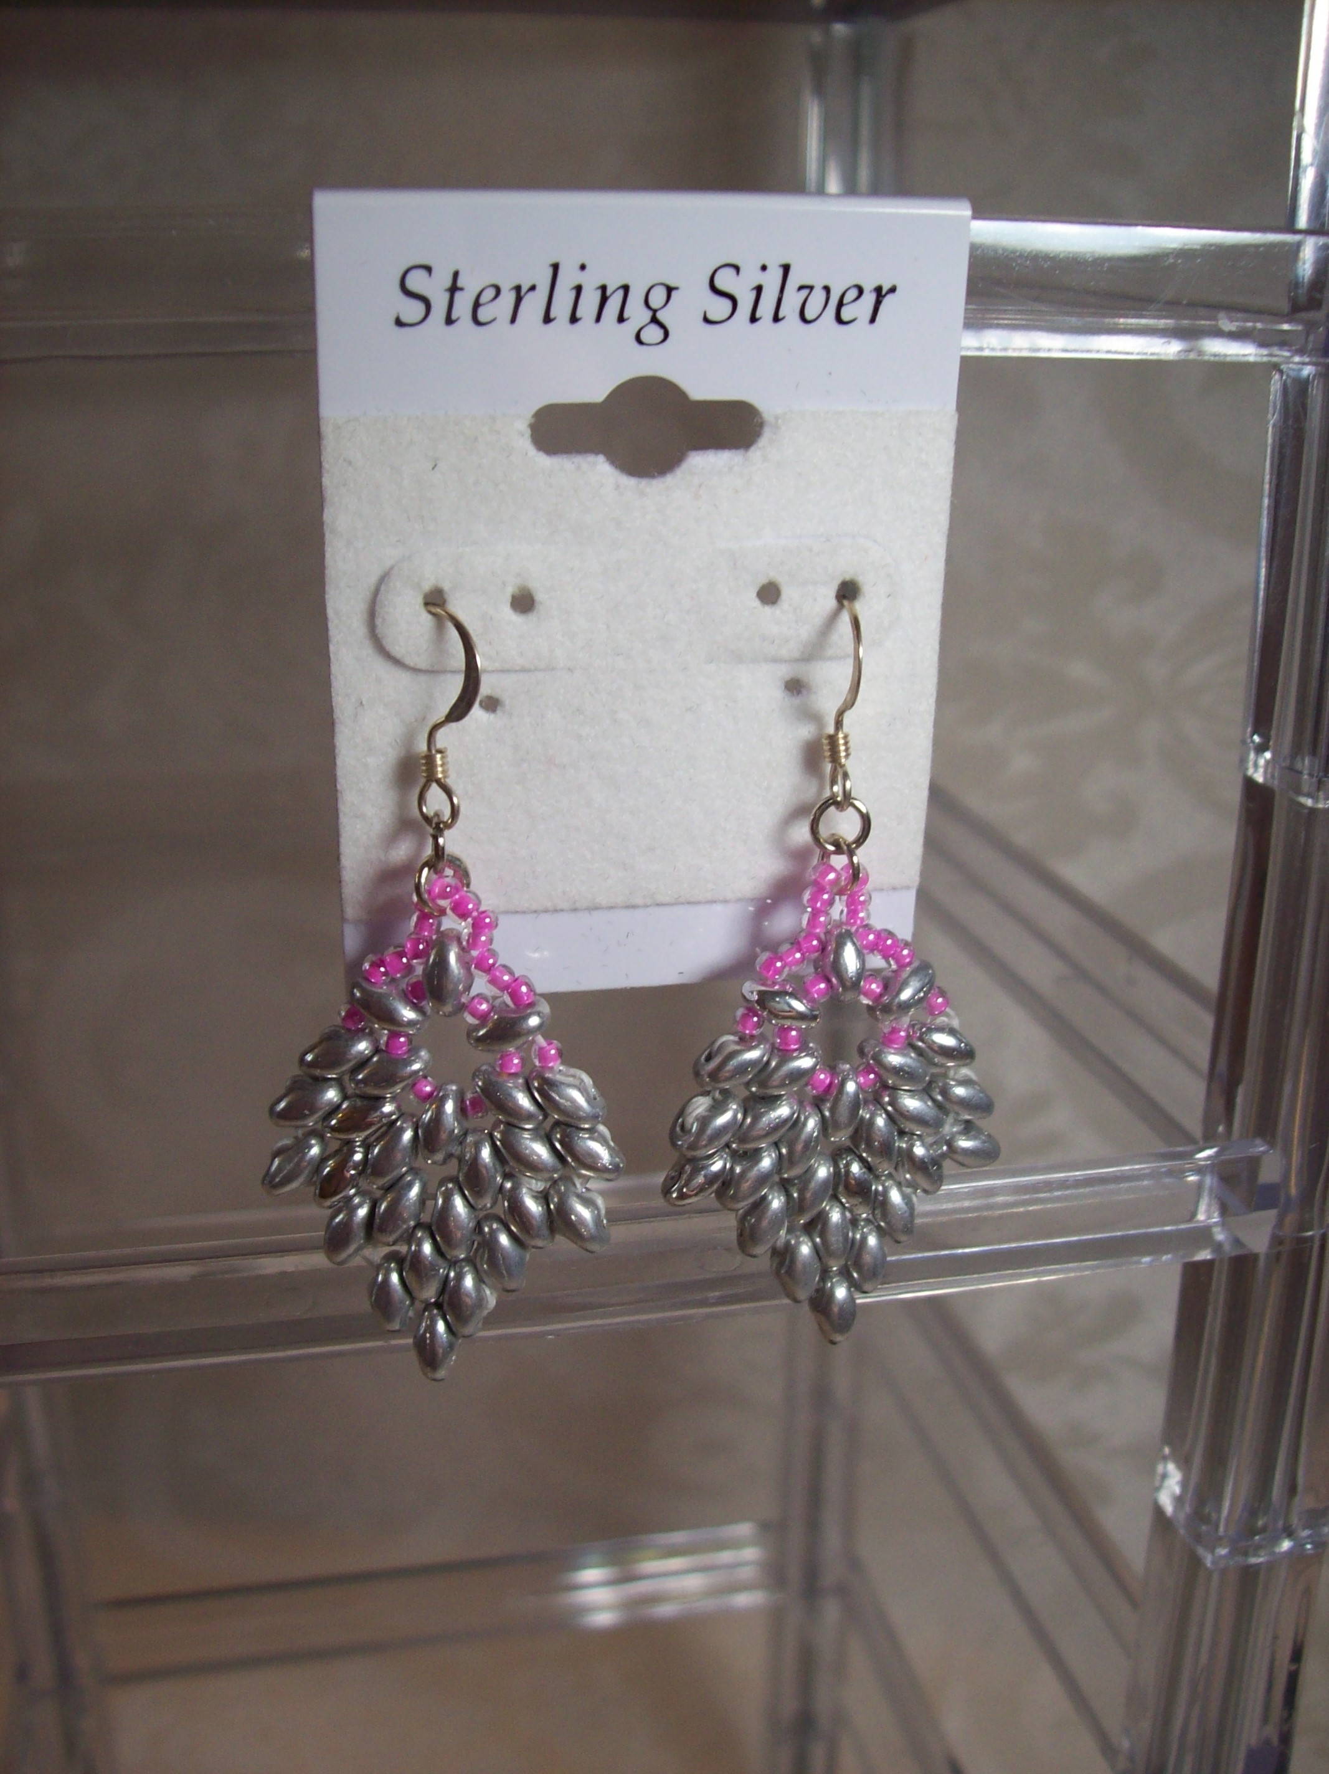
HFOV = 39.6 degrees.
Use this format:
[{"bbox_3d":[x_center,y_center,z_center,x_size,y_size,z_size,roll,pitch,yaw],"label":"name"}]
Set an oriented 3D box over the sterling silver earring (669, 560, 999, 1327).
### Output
[{"bbox_3d":[0.011,0.007,0.121,0.023,0.053,0.009,-4,21,-12],"label":"sterling silver earring"}]

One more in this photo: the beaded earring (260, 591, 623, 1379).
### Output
[{"bbox_3d":[-0.014,0.008,0.115,0.023,0.052,0.009,4,21,7],"label":"beaded earring"}]

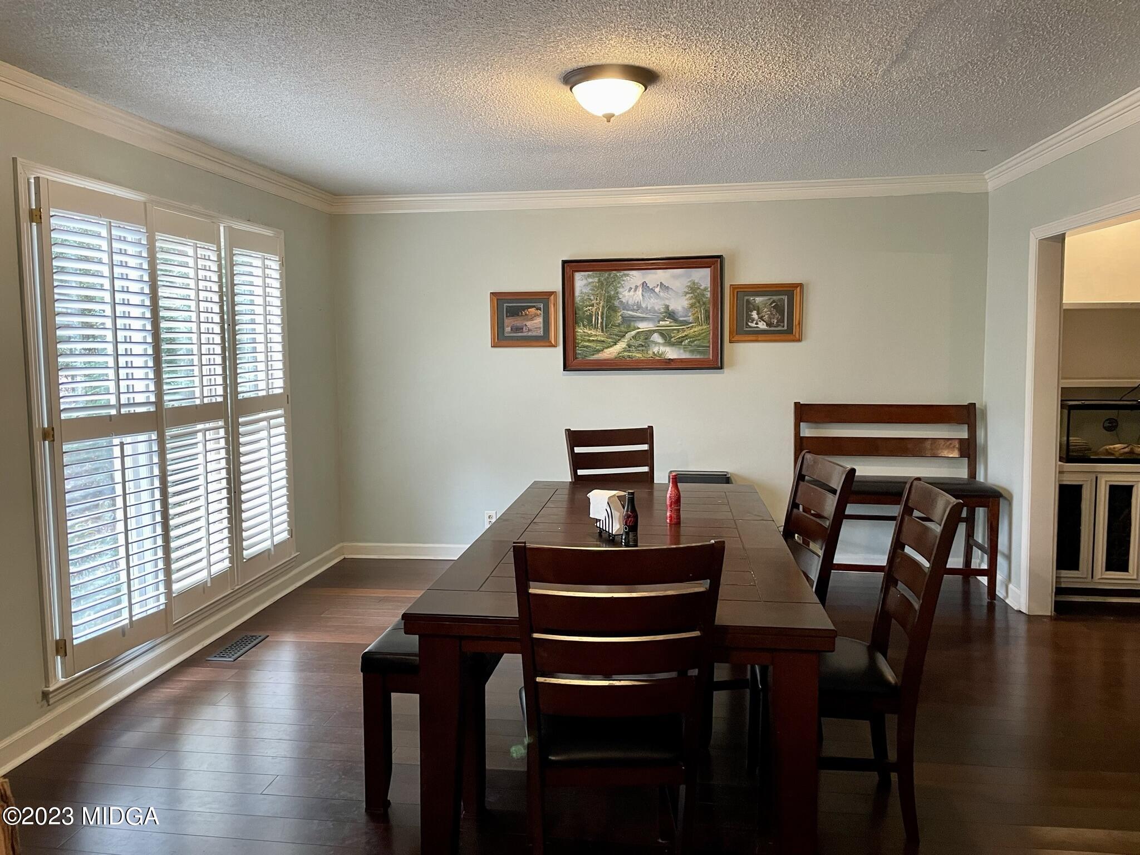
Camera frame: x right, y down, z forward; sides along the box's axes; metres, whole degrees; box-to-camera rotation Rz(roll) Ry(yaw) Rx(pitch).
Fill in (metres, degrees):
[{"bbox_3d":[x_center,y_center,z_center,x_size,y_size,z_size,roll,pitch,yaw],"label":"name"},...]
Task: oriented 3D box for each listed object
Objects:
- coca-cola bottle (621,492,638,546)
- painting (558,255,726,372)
[{"bbox_3d":[0.202,0.300,2.852,0.053,0.183,0.053,0,6,7],"label":"coca-cola bottle"},{"bbox_3d":[0.463,-0.721,5.467,1.009,0.711,0.040,0,6,7],"label":"painting"}]

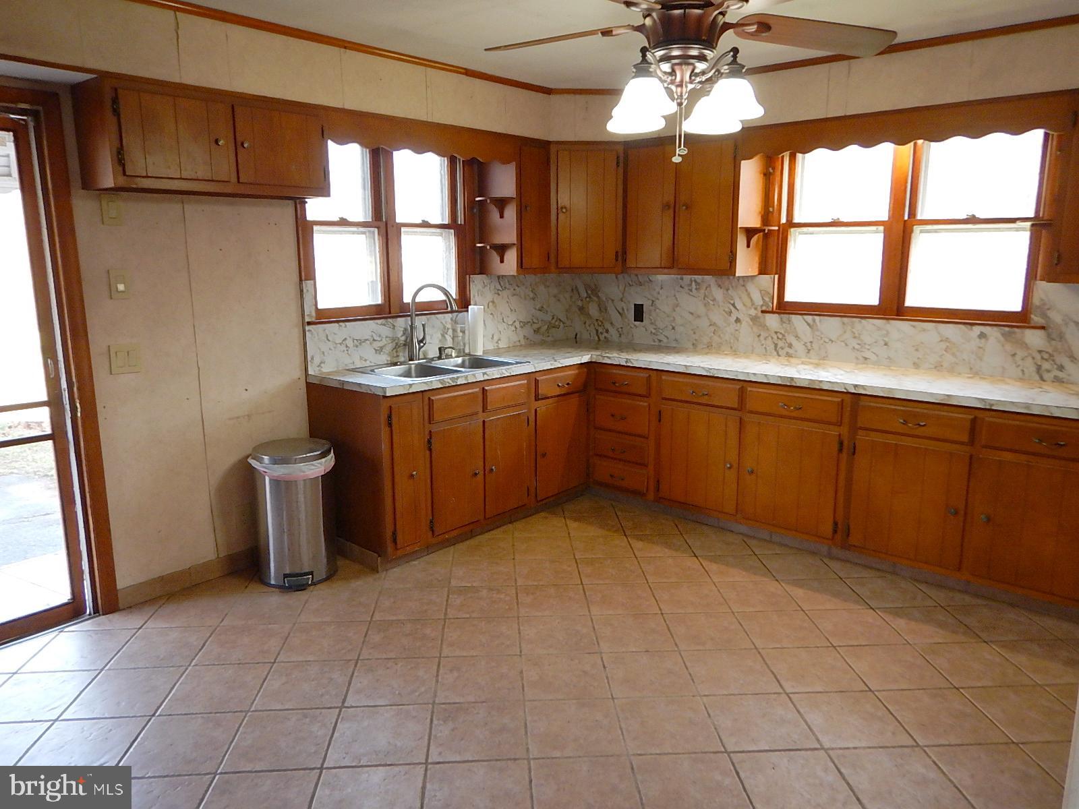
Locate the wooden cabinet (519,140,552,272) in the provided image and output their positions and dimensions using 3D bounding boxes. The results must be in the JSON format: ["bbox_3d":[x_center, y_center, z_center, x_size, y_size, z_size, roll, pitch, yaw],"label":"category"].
[{"bbox_3d":[-0.118,-1.183,4.517,0.280,0.750,0.270,10,15,41],"label":"wooden cabinet"}]

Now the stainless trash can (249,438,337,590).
[{"bbox_3d":[-1.156,0.507,3.556,0.350,0.630,0.365,-3,12,-18],"label":"stainless trash can"}]

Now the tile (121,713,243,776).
[{"bbox_3d":[-1.118,1.069,2.351,0.302,0.010,0.302,-1,11,-3],"label":"tile"}]

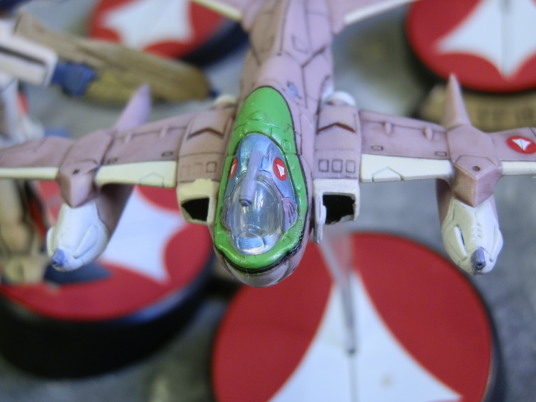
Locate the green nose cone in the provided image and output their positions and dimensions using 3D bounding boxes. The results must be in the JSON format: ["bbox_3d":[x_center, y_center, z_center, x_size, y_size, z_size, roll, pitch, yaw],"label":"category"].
[{"bbox_3d":[-0.002,-0.006,0.189,0.019,0.016,0.041,-1,50,8],"label":"green nose cone"}]

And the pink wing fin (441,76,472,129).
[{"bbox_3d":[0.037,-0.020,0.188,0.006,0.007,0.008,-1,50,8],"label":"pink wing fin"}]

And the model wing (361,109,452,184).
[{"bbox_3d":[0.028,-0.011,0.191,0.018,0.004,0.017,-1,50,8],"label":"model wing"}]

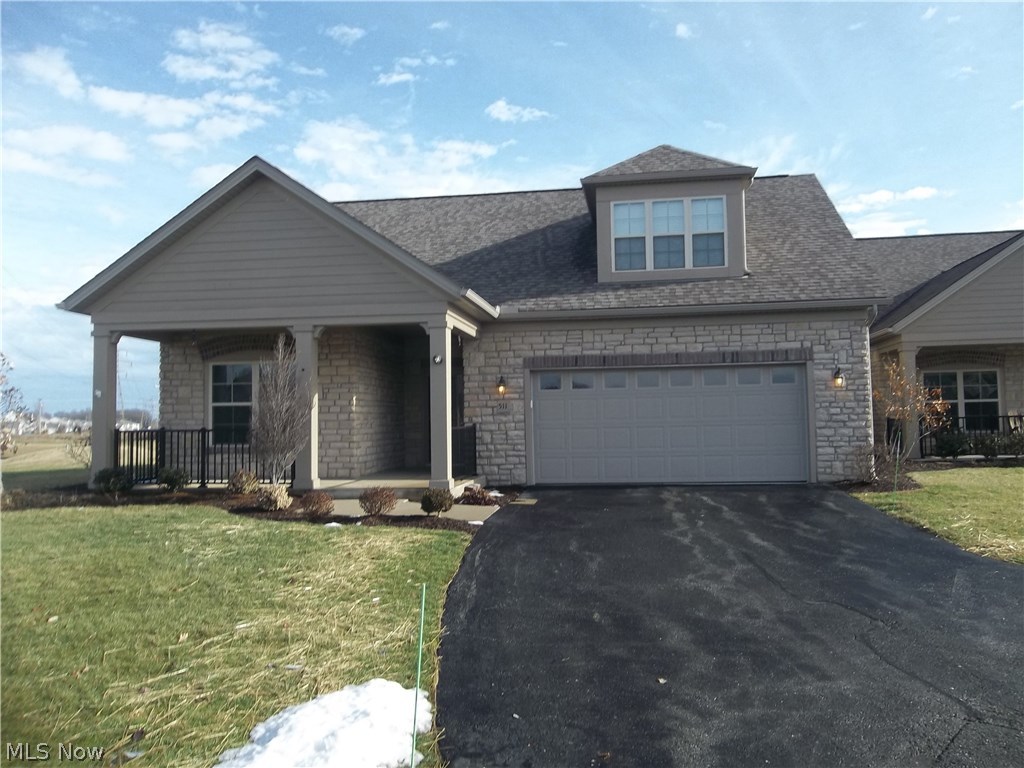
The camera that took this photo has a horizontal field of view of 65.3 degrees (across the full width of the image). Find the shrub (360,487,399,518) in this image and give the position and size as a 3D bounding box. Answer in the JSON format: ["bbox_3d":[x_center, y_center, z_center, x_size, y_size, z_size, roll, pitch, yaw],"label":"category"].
[{"bbox_3d":[-1.830,1.618,10.950,0.548,0.425,0.500,-1,-3,8],"label":"shrub"}]

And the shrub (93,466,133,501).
[{"bbox_3d":[-6.411,1.585,12.850,0.676,0.515,0.600,-1,-3,8],"label":"shrub"}]

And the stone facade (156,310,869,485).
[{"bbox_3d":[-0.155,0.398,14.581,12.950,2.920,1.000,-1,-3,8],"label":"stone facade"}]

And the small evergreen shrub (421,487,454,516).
[{"bbox_3d":[-1.012,1.617,10.850,0.462,0.394,0.440,-1,-3,8],"label":"small evergreen shrub"}]

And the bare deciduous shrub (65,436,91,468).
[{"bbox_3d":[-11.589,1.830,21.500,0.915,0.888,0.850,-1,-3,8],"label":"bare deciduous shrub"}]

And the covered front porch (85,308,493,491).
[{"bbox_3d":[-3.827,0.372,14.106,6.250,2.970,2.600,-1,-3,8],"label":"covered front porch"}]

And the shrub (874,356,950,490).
[{"bbox_3d":[7.271,0.635,14.500,1.380,2.269,1.300,-1,-3,8],"label":"shrub"}]

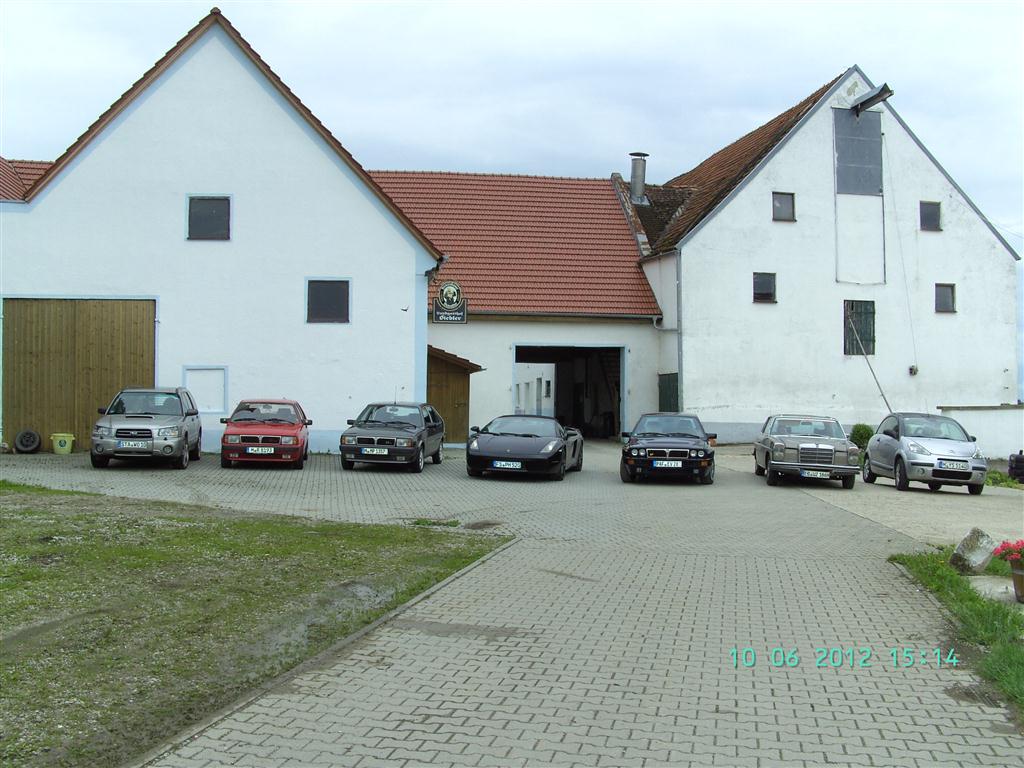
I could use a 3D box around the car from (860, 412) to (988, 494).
[{"bbox_3d":[8.363,1.343,22.215,1.700,1.560,3.930,2,-1,4],"label":"car"}]

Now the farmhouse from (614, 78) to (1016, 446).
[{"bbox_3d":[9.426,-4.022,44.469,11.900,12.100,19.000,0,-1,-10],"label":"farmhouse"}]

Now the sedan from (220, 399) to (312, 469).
[{"bbox_3d":[-5.106,0.994,22.918,1.620,1.370,3.890,1,-1,-8],"label":"sedan"}]

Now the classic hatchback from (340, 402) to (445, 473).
[{"bbox_3d":[-2.406,1.027,22.622,1.620,1.370,3.890,1,-1,5],"label":"classic hatchback"}]

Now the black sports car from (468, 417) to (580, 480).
[{"bbox_3d":[0.319,1.222,22.232,1.900,1.184,4.300,1,-1,11],"label":"black sports car"}]

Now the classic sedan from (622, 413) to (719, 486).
[{"bbox_3d":[3.139,1.234,22.013,1.770,1.365,3.900,0,-1,8],"label":"classic sedan"}]

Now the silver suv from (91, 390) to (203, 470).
[{"bbox_3d":[-7.304,0.835,22.180,1.735,1.560,4.450,1,-1,-11],"label":"silver suv"}]

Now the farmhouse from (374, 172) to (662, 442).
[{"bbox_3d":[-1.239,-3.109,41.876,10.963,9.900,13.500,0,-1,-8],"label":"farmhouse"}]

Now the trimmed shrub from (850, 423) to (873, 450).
[{"bbox_3d":[10.178,1.554,31.800,0.700,0.800,0.700,0,-1,-9],"label":"trimmed shrub"}]

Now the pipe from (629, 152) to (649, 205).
[{"bbox_3d":[4.831,-7.848,41.800,0.760,1.980,0.760,0,-1,-8],"label":"pipe"}]

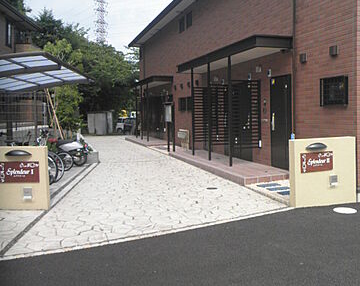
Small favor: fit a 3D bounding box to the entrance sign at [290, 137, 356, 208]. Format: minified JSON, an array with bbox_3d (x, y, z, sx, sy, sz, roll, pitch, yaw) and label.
[{"bbox_3d":[2.419,0.477,6.079,1.220,1.100,0.160,-3,5,-18],"label":"entrance sign"}]

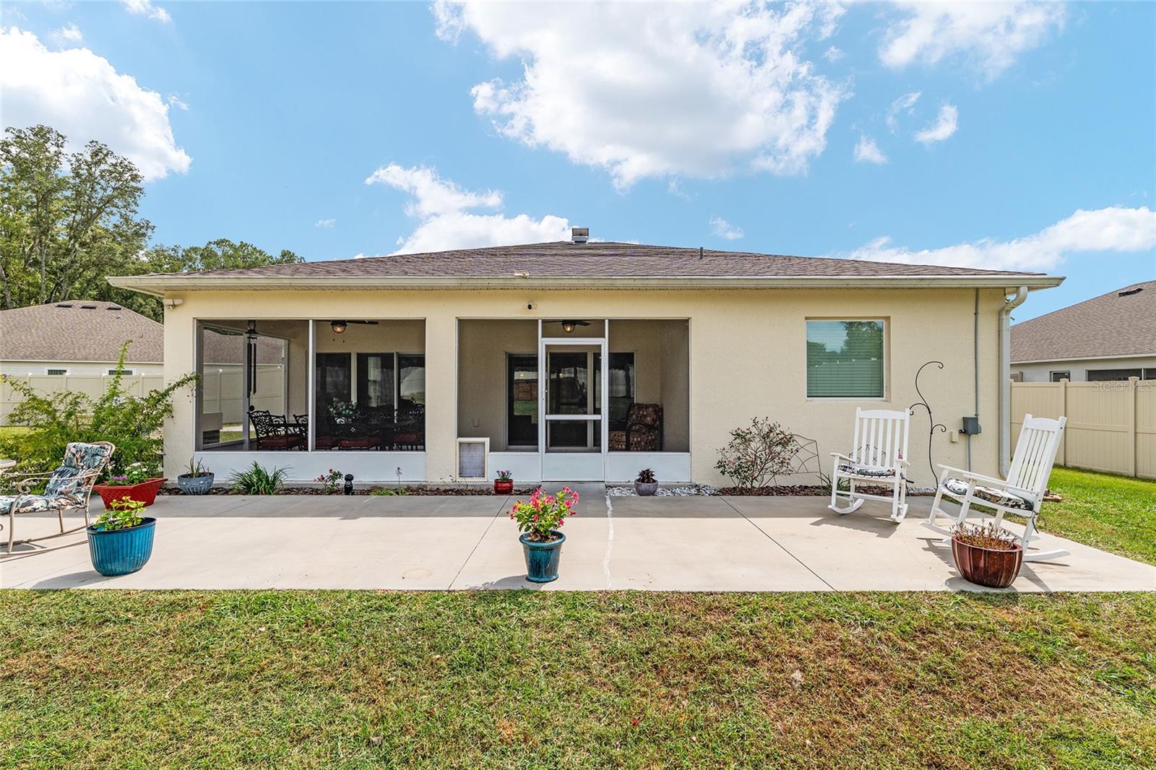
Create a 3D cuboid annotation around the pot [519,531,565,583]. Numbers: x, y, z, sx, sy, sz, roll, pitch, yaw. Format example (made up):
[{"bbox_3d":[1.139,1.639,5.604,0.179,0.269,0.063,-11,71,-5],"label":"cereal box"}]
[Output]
[{"bbox_3d":[-0.261,1.275,3.818,0.344,0.290,0.344,0,0,0],"label":"pot"}]

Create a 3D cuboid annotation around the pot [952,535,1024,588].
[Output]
[{"bbox_3d":[2.968,1.277,3.724,0.405,0.285,0.405,0,0,0],"label":"pot"}]

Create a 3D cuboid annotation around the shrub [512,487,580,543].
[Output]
[{"bbox_3d":[-0.252,0.950,3.820,0.500,0.390,0.430,0,0,0],"label":"shrub"}]

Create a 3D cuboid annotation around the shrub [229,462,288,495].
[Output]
[{"bbox_3d":[-4.270,1.225,6.850,0.680,0.390,0.540,0,0,0],"label":"shrub"}]

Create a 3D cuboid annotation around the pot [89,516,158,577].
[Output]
[{"bbox_3d":[-3.490,1.242,3.940,0.405,0.355,0.405,0,0,0],"label":"pot"}]

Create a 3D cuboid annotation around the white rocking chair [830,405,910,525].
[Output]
[{"bbox_3d":[3.148,0.837,5.484,0.890,1.165,0.650,0,0,-45],"label":"white rocking chair"}]

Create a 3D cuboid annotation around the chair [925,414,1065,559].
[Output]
[{"bbox_3d":[3.504,0.837,4.360,0.890,1.165,0.650,0,0,17],"label":"chair"}]

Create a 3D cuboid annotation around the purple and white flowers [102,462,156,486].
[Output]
[{"bbox_3d":[-5.110,1.020,5.870,0.430,0.260,0.400,0,0,0],"label":"purple and white flowers"}]

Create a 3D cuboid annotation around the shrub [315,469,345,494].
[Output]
[{"bbox_3d":[-3.280,1.260,6.800,0.350,0.320,0.310,0,0,0],"label":"shrub"}]

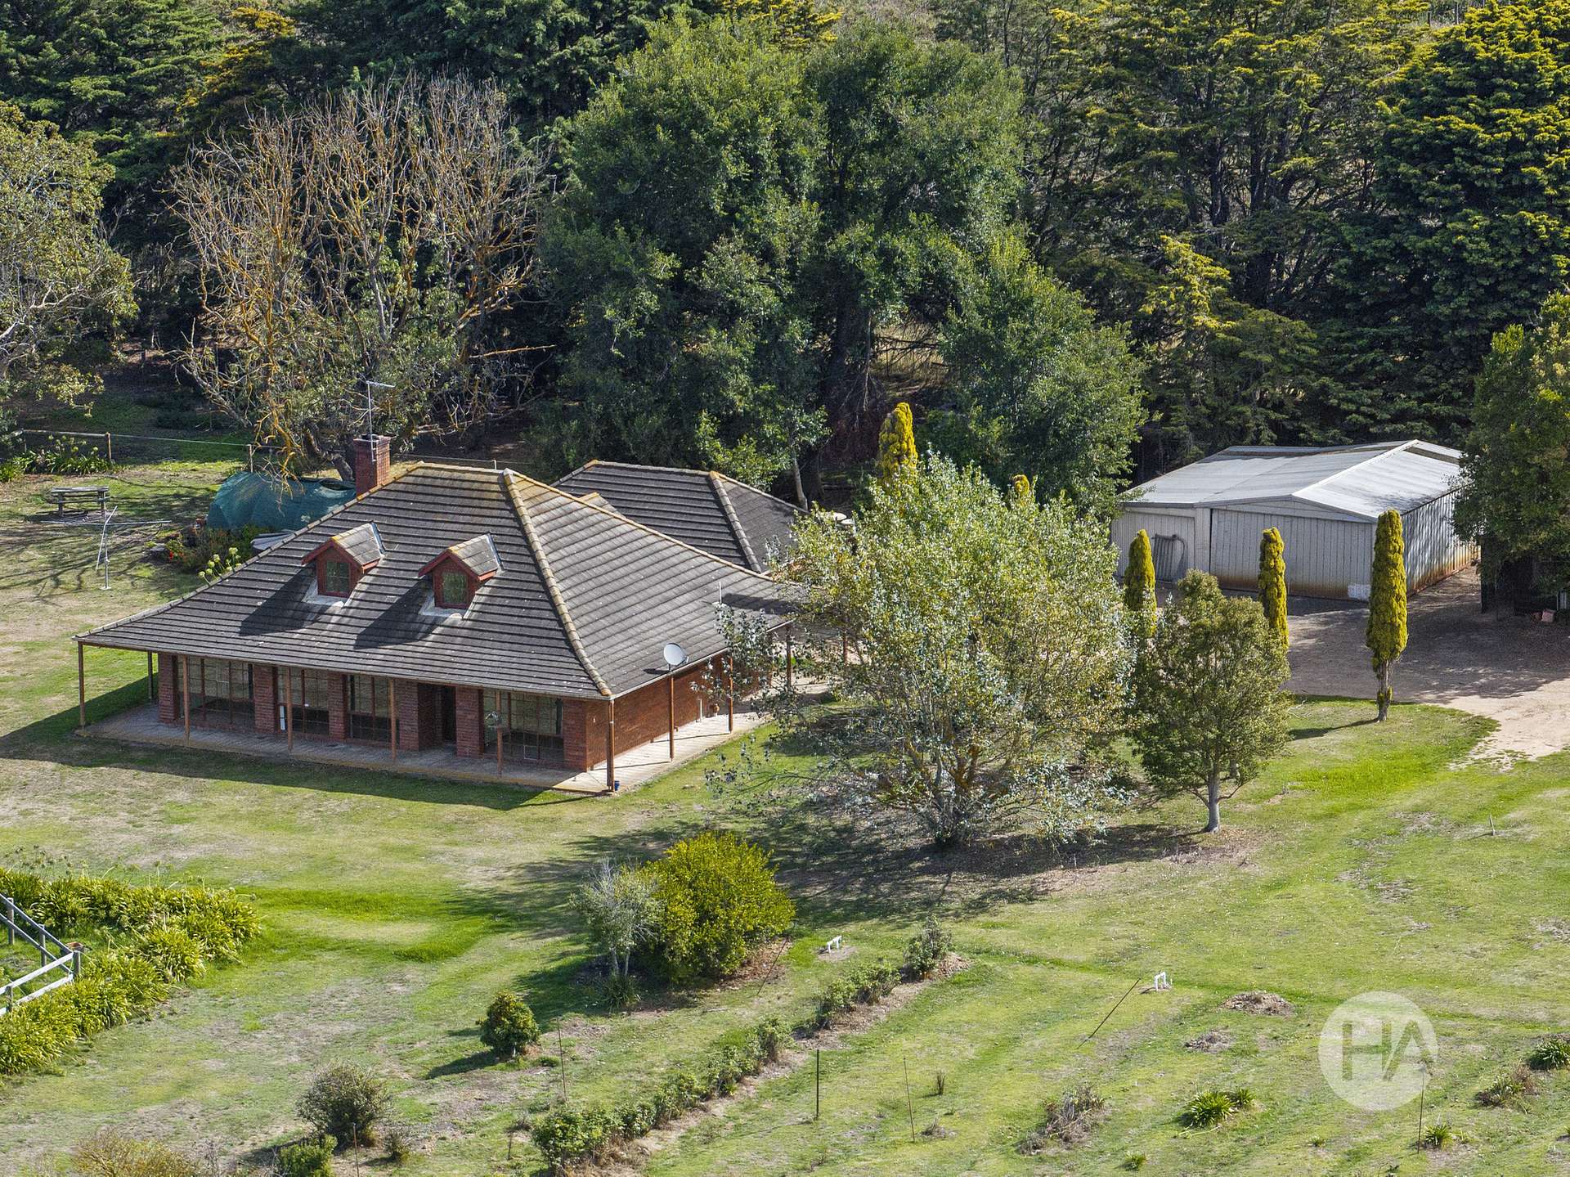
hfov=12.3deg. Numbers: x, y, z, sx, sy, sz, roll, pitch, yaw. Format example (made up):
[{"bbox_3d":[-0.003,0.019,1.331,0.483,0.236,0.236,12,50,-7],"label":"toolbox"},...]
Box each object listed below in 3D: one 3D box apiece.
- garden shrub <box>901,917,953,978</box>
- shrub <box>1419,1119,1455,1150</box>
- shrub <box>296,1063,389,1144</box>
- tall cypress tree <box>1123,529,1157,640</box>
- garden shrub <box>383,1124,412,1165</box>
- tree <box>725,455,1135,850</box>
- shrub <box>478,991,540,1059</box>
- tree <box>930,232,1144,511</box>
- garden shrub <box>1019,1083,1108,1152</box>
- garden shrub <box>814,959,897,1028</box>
[{"bbox_3d":[3.519,8.861,181.180,1.250,1.449,1.187,0,12,0],"label":"garden shrub"},{"bbox_3d":[14.752,12.324,165.162,0.820,0.520,0.750,-1,13,0],"label":"shrub"},{"bbox_3d":[-10.250,11.889,169.020,2.161,1.860,2.053,0,12,0],"label":"shrub"},{"bbox_3d":[10.219,0.875,206.652,1.079,5.195,1.079,0,12,0],"label":"tall cypress tree"},{"bbox_3d":[-8.755,12.520,164.996,0.660,0.750,0.620,-1,13,0],"label":"garden shrub"},{"bbox_3d":[3.831,1.546,190.995,10.600,10.200,9.800,-1,13,0],"label":"tree"},{"bbox_3d":[-6.555,10.268,172.985,1.450,1.500,1.350,-1,13,0],"label":"shrub"},{"bbox_3d":[7.931,-6.203,228.654,6.716,9.617,6.380,0,12,0],"label":"tree"},{"bbox_3d":[6.380,12.021,166.199,1.600,0.850,2.100,6,14,27],"label":"garden shrub"},{"bbox_3d":[1.757,9.754,176.211,1.000,0.900,2.800,6,14,27],"label":"garden shrub"}]

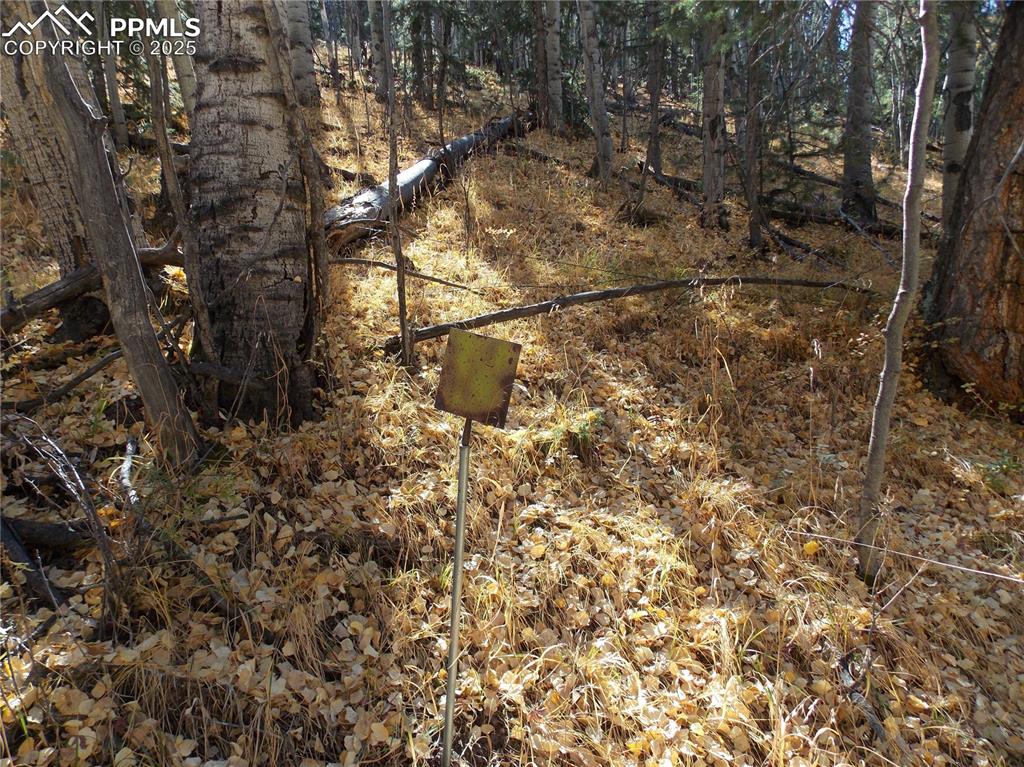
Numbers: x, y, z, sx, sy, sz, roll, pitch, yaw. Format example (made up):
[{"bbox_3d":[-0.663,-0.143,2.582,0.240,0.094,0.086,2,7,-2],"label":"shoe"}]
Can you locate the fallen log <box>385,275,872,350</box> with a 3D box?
[{"bbox_3d":[0.812,-0.493,4.174,3.122,0.216,0.249,-7,11,-13],"label":"fallen log"}]

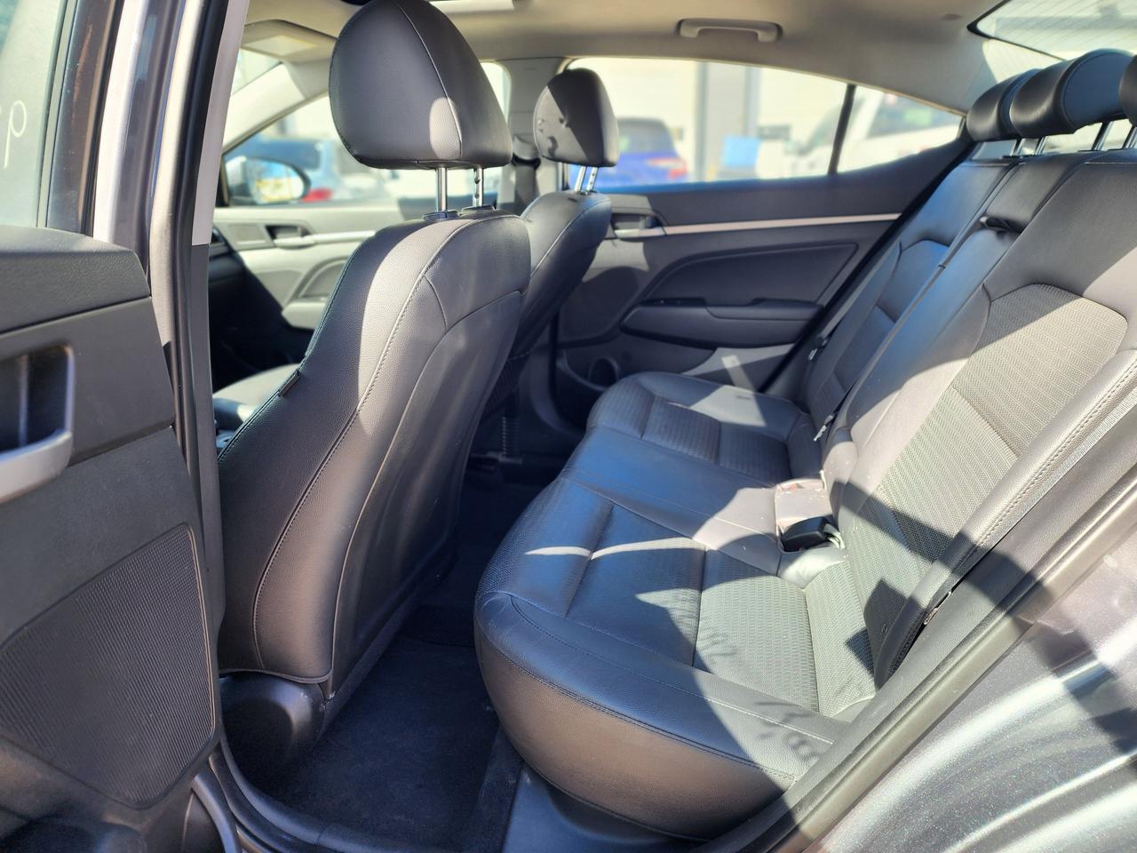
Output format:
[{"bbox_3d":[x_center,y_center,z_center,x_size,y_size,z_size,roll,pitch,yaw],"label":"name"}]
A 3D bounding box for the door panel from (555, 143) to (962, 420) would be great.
[{"bbox_3d":[0.411,-0.312,1.888,0.980,0.710,0.130,3,19,13],"label":"door panel"}]

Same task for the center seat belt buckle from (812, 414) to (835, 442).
[{"bbox_3d":[0.504,0.003,1.490,0.022,0.075,0.050,31,23,2],"label":"center seat belt buckle"}]

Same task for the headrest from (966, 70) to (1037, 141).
[{"bbox_3d":[0.815,-0.576,1.363,0.135,0.135,0.250,10,21,10],"label":"headrest"}]

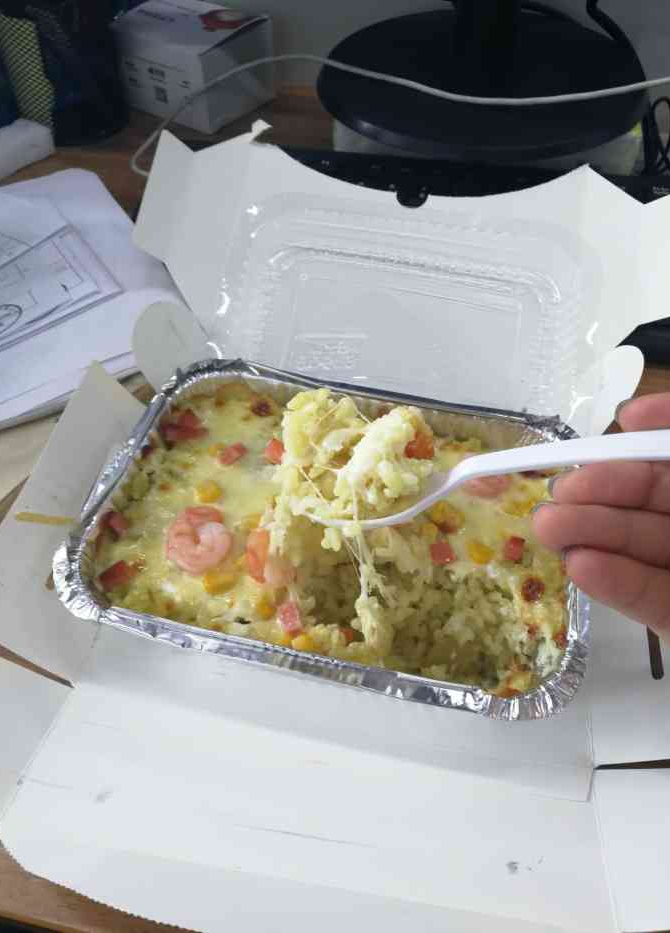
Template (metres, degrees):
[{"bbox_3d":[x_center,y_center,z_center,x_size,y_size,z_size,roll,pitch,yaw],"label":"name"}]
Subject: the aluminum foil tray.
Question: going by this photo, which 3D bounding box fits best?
[{"bbox_3d":[0.001,0.031,0.306,0.193,0.046,0.146,11,48,8],"label":"aluminum foil tray"}]

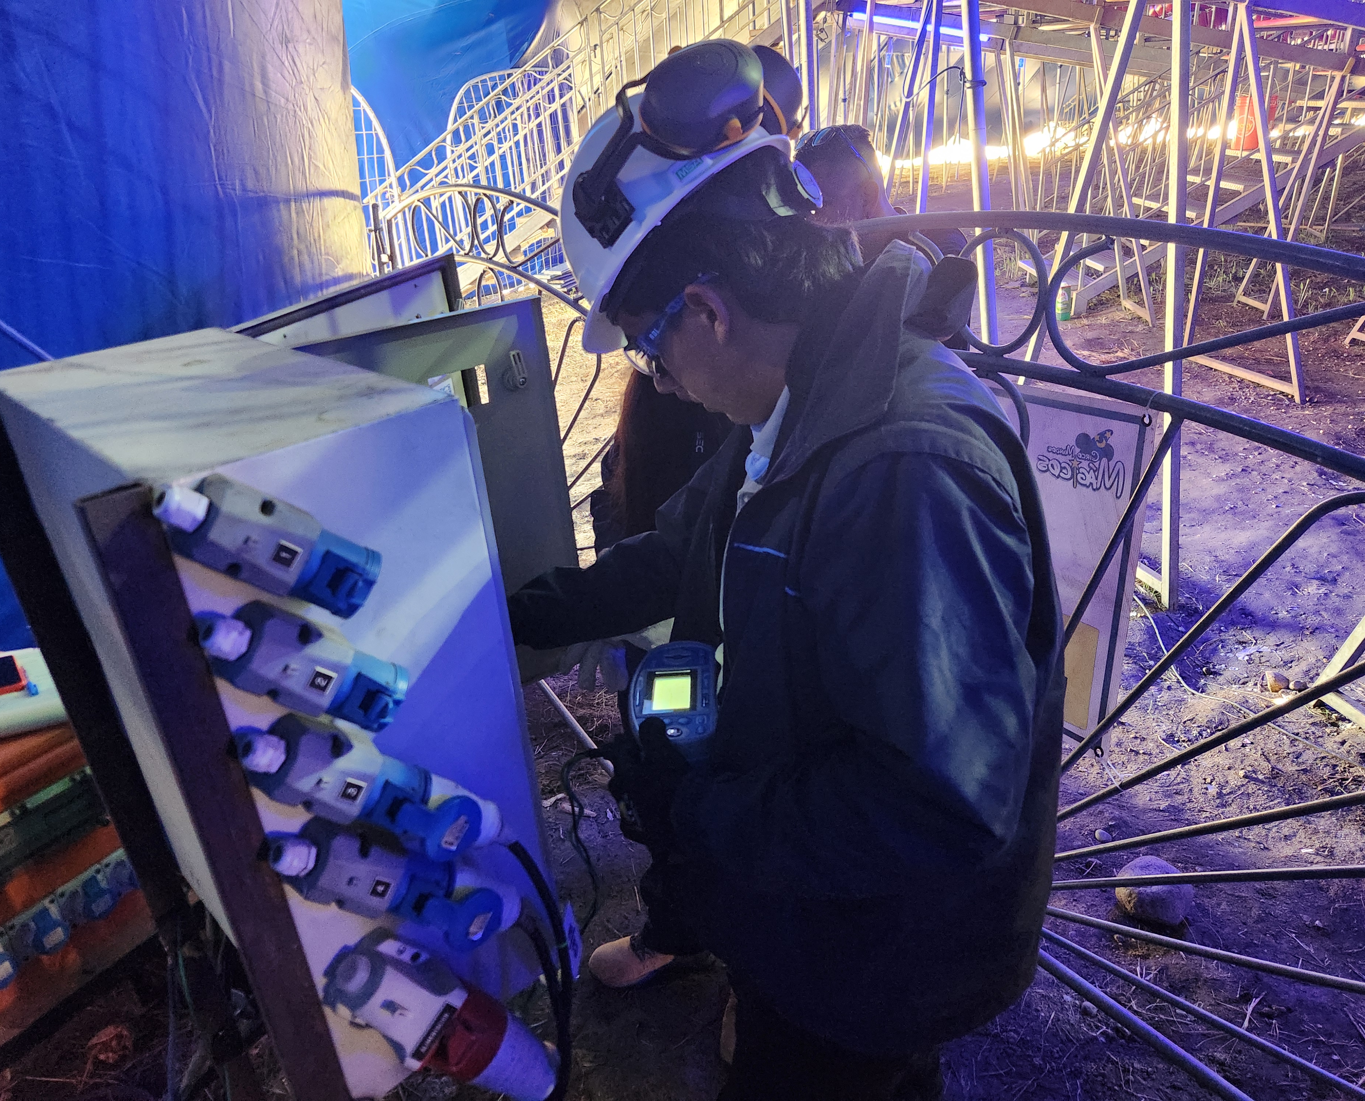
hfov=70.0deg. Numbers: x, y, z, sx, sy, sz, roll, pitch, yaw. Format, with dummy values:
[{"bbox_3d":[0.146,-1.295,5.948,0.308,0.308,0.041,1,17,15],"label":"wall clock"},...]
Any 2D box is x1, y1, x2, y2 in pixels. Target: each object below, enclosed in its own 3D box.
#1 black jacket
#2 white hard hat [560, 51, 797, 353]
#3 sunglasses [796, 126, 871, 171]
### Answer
[{"bbox_3d":[0.096,0.116,1.067,0.620,0.820,0.570,-7,28,-5],"label":"black jacket"},{"bbox_3d":[-0.036,-0.360,0.995,0.160,0.292,0.235,48,38,1],"label":"white hard hat"},{"bbox_3d":[0.269,-0.673,1.710,0.046,0.150,0.142,-51,28,-1],"label":"sunglasses"}]

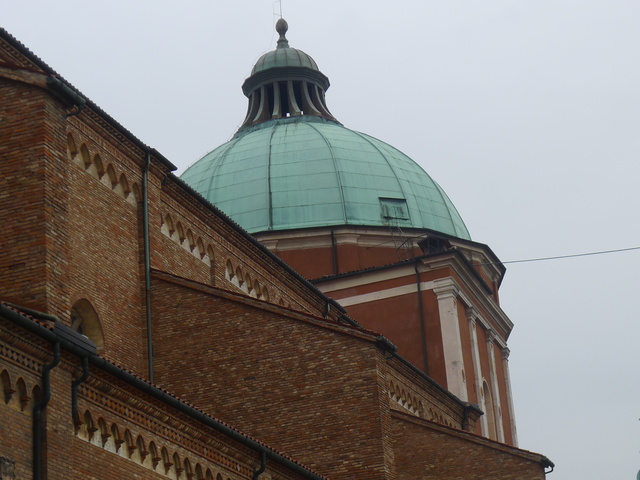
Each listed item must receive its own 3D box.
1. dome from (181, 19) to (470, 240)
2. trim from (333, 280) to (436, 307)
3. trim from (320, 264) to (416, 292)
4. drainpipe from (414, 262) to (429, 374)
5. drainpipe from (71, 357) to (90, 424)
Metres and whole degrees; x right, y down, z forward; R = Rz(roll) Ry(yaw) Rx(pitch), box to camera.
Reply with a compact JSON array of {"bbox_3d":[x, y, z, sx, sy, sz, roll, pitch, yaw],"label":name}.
[{"bbox_3d":[-1.468,-4.401,93.410,18.800,15.800,18.800,-12,-22,18],"label":"dome"},{"bbox_3d":[2.611,2.267,75.851,4.895,0.405,0.200,-12,-22,18],"label":"trim"},{"bbox_3d":[1.904,1.675,76.334,4.848,0.377,0.200,-12,-22,18],"label":"trim"},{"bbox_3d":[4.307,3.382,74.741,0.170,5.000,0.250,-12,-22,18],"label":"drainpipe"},{"bbox_3d":[-4.206,2.643,31.494,0.300,1.250,0.110,-12,-22,18],"label":"drainpipe"}]

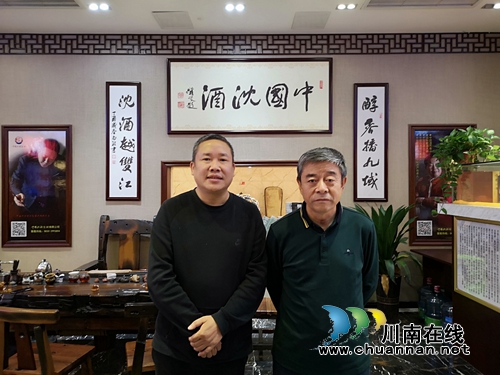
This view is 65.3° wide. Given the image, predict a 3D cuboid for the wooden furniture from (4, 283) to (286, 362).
[{"bbox_3d":[-0.850,1.155,3.220,2.050,0.750,0.850,0,0,0],"label":"wooden furniture"}]

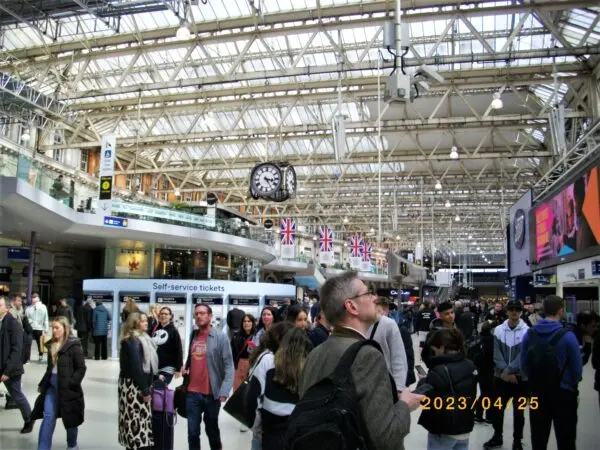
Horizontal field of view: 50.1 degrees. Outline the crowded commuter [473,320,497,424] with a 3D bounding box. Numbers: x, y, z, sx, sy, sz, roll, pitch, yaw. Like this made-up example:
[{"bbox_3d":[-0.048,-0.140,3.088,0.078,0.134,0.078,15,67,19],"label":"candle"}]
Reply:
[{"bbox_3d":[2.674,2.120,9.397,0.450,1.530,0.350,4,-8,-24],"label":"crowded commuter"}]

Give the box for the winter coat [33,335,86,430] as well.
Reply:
[{"bbox_3d":[-2.674,1.744,7.100,0.500,0.970,0.400,-5,-9,41],"label":"winter coat"}]

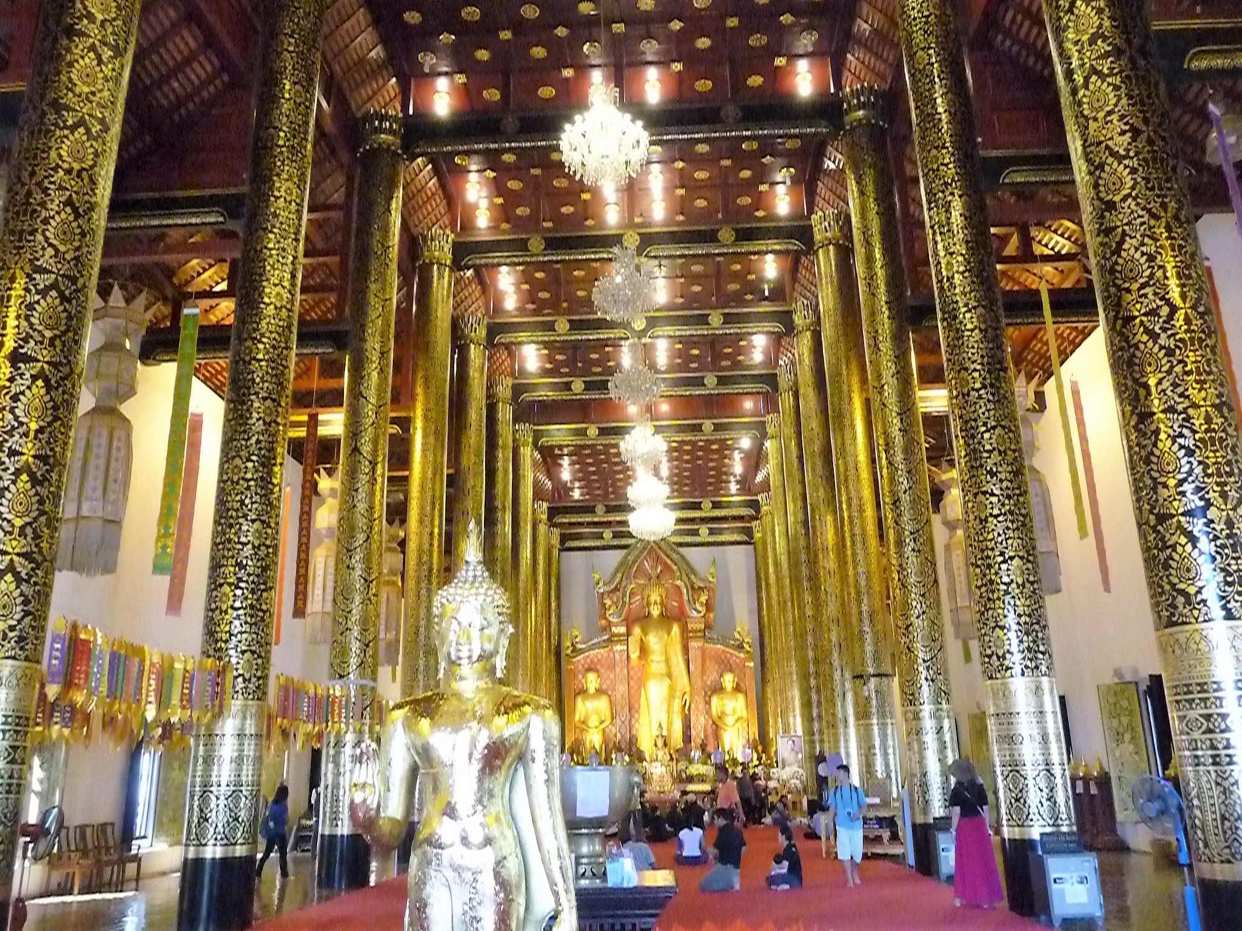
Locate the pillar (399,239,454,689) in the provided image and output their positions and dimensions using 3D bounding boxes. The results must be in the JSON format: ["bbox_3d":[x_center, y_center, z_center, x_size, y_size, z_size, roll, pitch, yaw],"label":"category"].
[{"bbox_3d":[-4.445,1.278,22.873,0.860,14.470,0.860,-2,-17,3],"label":"pillar"}]

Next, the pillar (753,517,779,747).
[{"bbox_3d":[6.670,8.750,44.900,0.900,12.800,0.900,-2,-17,3],"label":"pillar"}]

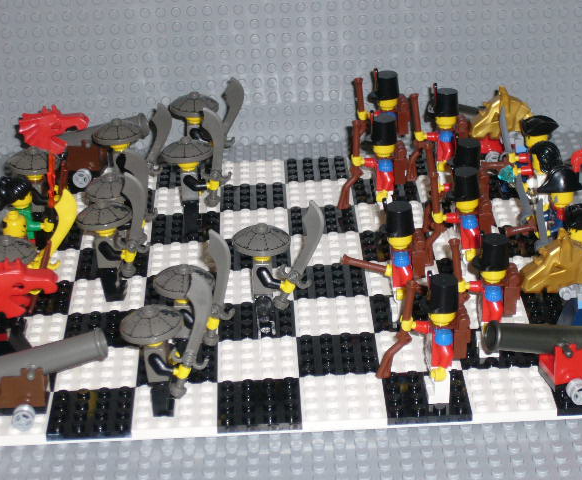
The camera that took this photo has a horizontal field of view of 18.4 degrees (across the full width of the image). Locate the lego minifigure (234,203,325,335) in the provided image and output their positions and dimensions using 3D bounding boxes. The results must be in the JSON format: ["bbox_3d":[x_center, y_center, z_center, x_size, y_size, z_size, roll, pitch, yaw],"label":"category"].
[{"bbox_3d":[-0.005,0.008,0.734,0.037,0.059,0.024,-3,26,0],"label":"lego minifigure"}]

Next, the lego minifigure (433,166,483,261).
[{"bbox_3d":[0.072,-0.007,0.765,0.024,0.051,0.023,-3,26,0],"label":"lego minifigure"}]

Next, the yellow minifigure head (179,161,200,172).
[{"bbox_3d":[-0.046,-0.037,0.821,0.010,0.009,0.010,-3,26,0],"label":"yellow minifigure head"}]

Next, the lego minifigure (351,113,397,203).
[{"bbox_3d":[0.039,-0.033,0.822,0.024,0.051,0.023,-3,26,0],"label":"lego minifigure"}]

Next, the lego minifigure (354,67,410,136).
[{"bbox_3d":[0.043,-0.060,0.878,0.031,0.051,0.023,-3,26,0],"label":"lego minifigure"}]

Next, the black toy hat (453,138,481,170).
[{"bbox_3d":[0.077,-0.037,0.786,0.014,0.015,0.012,-3,26,0],"label":"black toy hat"}]

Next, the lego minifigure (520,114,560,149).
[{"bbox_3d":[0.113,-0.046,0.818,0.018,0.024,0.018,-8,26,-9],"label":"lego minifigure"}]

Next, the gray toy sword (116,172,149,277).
[{"bbox_3d":[-0.067,-0.006,0.751,0.015,0.048,0.005,-3,26,0],"label":"gray toy sword"}]

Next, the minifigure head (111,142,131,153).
[{"bbox_3d":[-0.080,-0.047,0.847,0.010,0.009,0.010,-3,26,0],"label":"minifigure head"}]

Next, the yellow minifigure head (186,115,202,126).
[{"bbox_3d":[-0.047,-0.063,0.876,0.010,0.009,0.010,-3,26,0],"label":"yellow minifigure head"}]

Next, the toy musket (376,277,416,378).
[{"bbox_3d":[0.041,0.035,0.688,0.011,0.044,0.004,5,25,-4],"label":"toy musket"}]

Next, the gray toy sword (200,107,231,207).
[{"bbox_3d":[-0.035,-0.037,0.808,0.015,0.048,0.005,-3,26,0],"label":"gray toy sword"}]

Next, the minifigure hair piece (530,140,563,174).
[{"bbox_3d":[0.112,-0.037,0.793,0.015,0.014,0.013,-3,26,0],"label":"minifigure hair piece"}]

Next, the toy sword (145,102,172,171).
[{"bbox_3d":[-0.063,-0.045,0.838,0.013,0.044,0.005,4,25,-4],"label":"toy sword"}]

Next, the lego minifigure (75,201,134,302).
[{"bbox_3d":[-0.077,0.003,0.767,0.025,0.043,0.025,-3,26,0],"label":"lego minifigure"}]

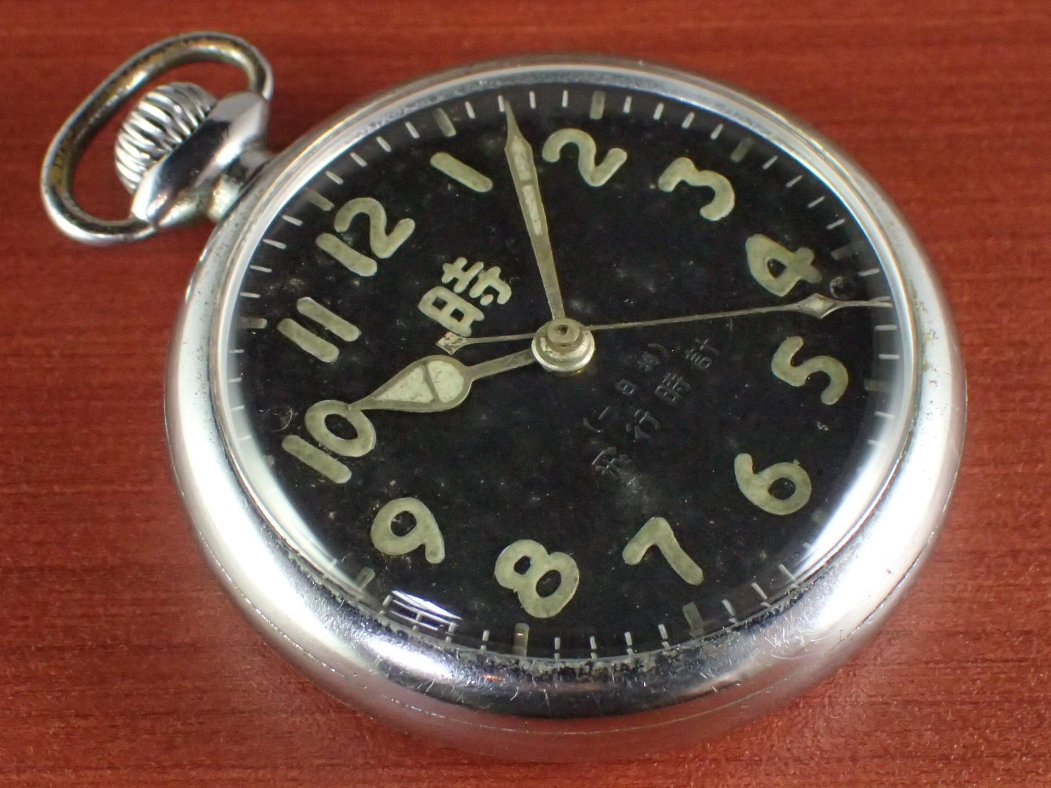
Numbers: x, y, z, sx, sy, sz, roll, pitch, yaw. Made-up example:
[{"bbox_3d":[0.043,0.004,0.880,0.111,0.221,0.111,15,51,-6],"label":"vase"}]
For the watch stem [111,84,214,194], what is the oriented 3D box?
[{"bbox_3d":[-0.023,-0.016,0.150,0.005,0.008,0.008,32,64,19],"label":"watch stem"}]

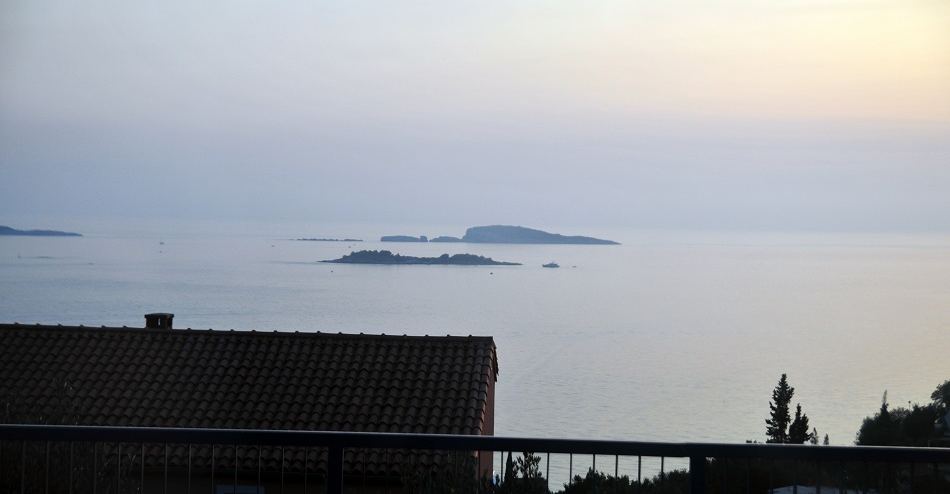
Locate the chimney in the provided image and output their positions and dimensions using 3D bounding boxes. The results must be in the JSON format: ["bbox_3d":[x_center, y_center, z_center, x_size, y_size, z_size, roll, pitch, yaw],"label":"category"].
[{"bbox_3d":[-5.918,1.503,33.104,0.460,0.500,0.460,1,1,4],"label":"chimney"}]

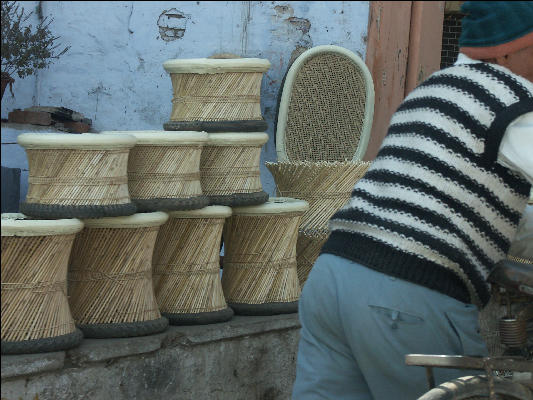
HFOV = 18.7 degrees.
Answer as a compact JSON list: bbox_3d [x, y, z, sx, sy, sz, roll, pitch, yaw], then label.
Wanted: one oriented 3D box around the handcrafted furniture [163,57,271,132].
[{"bbox_3d":[-0.197,-0.417,6.450,0.430,0.288,0.430,0,4,0],"label":"handcrafted furniture"}]

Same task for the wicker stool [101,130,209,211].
[{"bbox_3d":[-0.443,-0.117,6.250,0.438,0.290,0.438,0,4,0],"label":"wicker stool"}]

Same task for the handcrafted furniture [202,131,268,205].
[{"bbox_3d":[-0.208,-0.134,6.520,0.435,0.287,0.435,0,4,0],"label":"handcrafted furniture"}]

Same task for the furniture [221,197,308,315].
[{"bbox_3d":[-0.023,0.224,6.700,0.395,0.450,0.395,0,4,0],"label":"furniture"}]

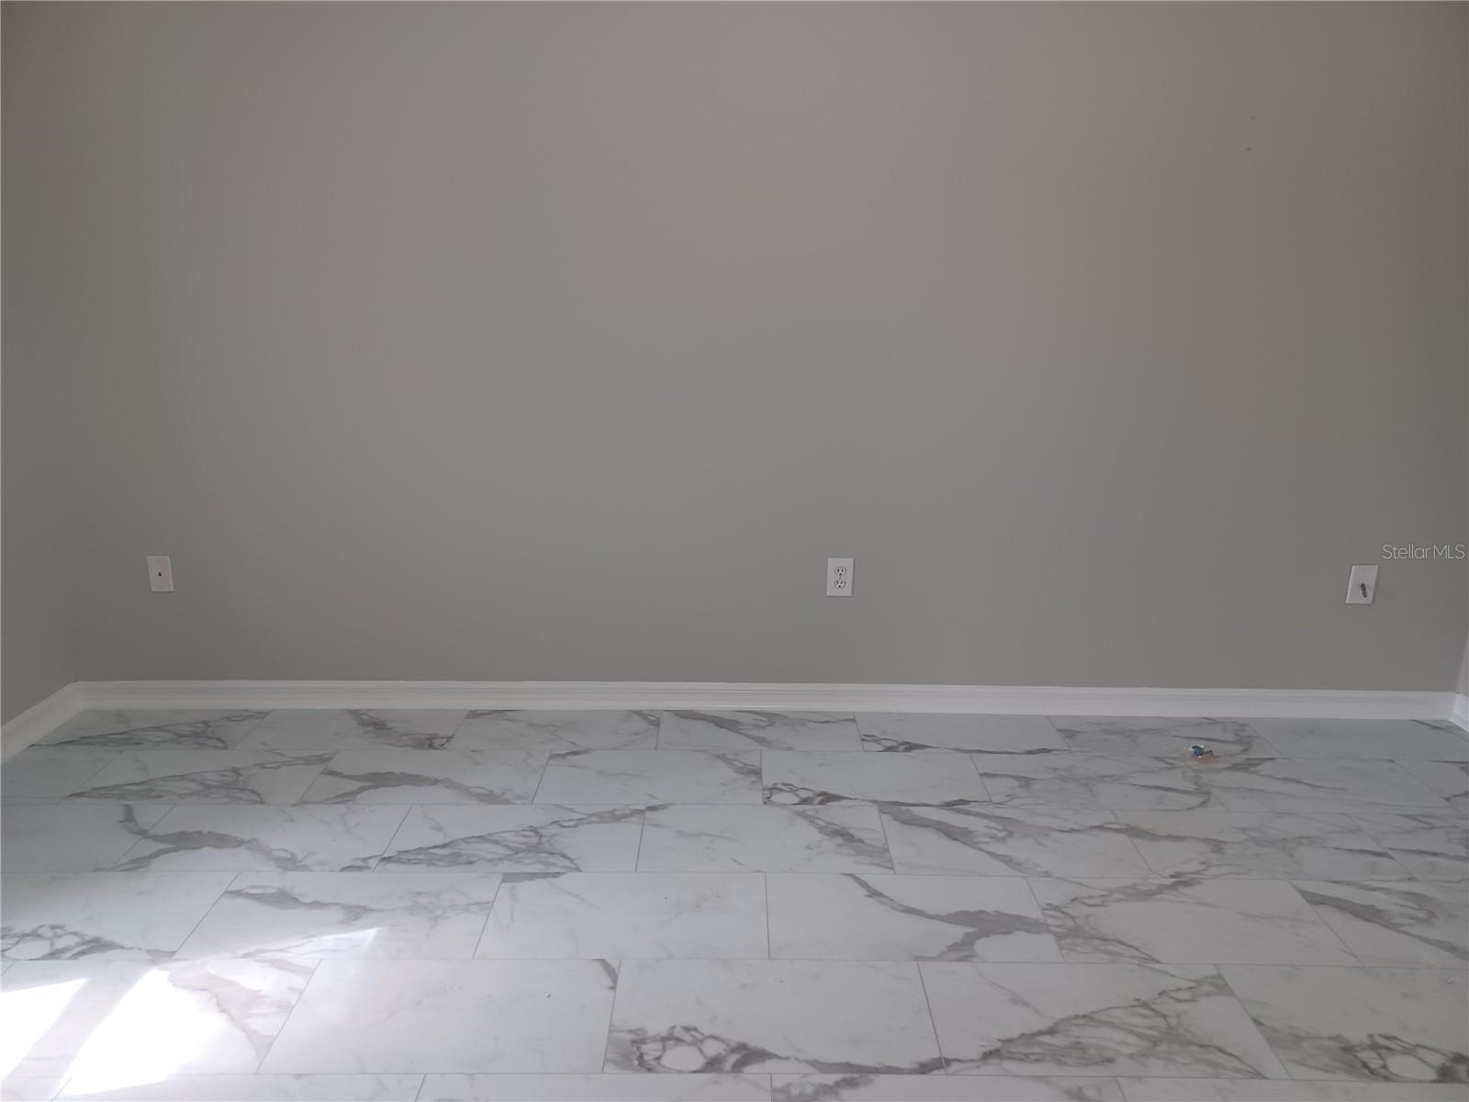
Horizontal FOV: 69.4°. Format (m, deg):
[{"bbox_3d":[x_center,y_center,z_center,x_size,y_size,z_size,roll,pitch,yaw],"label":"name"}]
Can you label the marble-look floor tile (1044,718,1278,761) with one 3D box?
[{"bbox_3d":[1.265,0.549,3.135,0.595,0.010,0.277,0,16,0],"label":"marble-look floor tile"}]

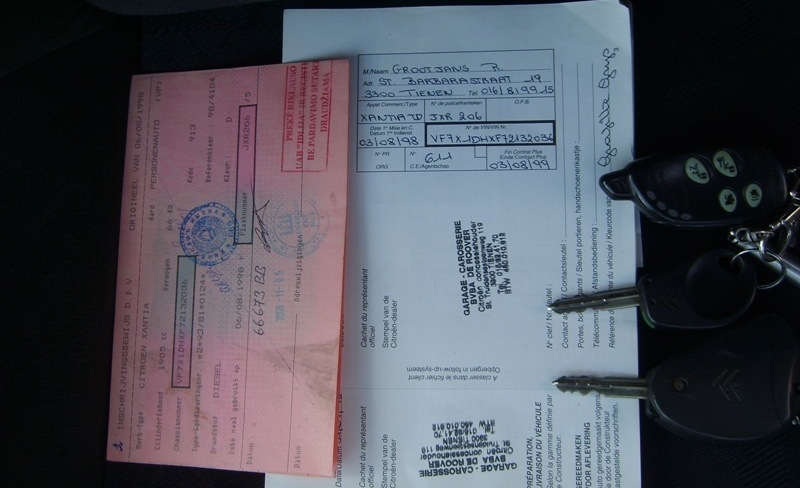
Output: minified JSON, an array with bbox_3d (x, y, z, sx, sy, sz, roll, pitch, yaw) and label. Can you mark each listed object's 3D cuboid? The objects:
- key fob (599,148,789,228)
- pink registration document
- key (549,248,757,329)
[{"bbox_3d":[0.114,-0.022,0.316,0.071,0.014,0.030,1,83,4],"label":"key fob"},{"bbox_3d":[-0.071,0.007,0.330,0.099,0.004,0.164,0,83,15],"label":"pink registration document"},{"bbox_3d":[0.099,0.020,0.316,0.079,0.010,0.029,-8,83,2],"label":"key"}]

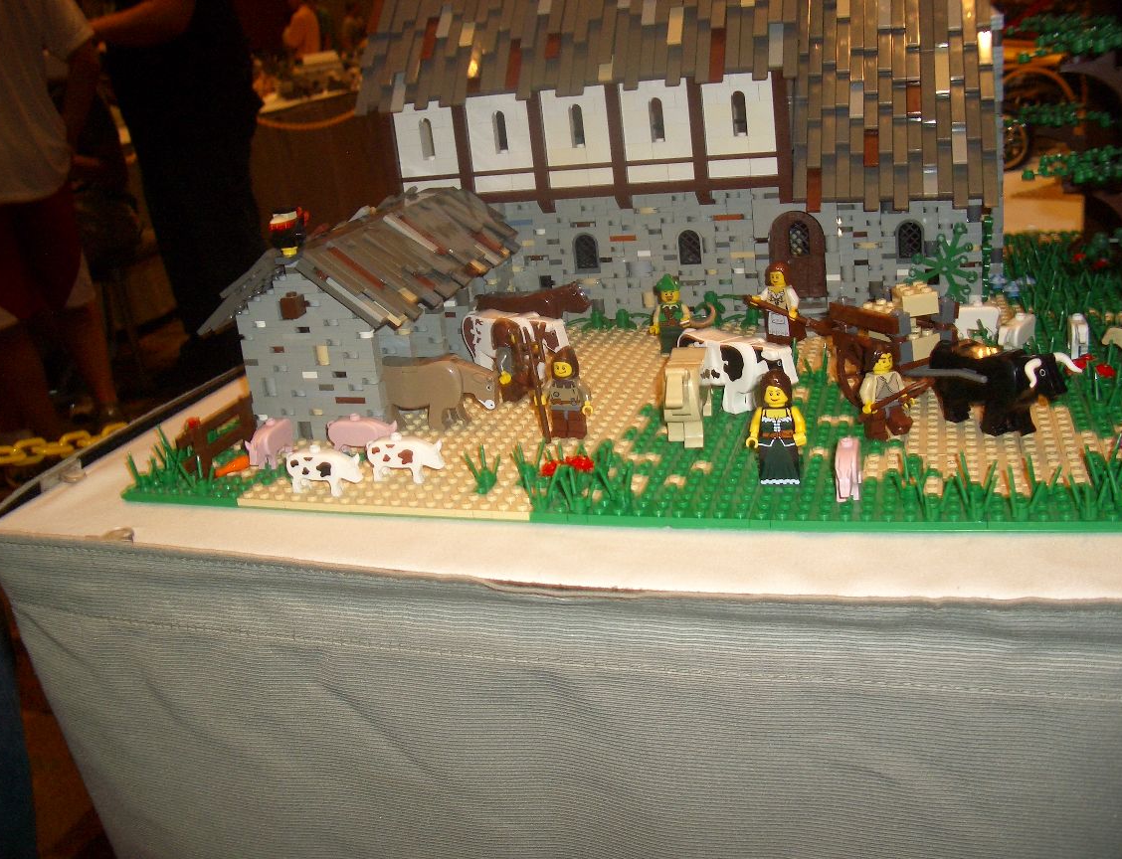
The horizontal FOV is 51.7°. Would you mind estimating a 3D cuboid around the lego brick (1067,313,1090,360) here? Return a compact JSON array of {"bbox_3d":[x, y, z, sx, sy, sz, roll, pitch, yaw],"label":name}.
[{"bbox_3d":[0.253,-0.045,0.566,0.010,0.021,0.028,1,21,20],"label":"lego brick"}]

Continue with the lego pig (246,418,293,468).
[{"bbox_3d":[-0.135,0.006,0.538,0.010,0.021,0.033,-3,20,11],"label":"lego pig"}]

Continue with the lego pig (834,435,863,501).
[{"bbox_3d":[0.111,0.015,0.446,0.010,0.021,0.033,0,21,18],"label":"lego pig"}]

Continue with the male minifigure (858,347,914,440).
[{"bbox_3d":[0.138,-0.015,0.490,0.023,0.042,0.018,-12,21,-15],"label":"male minifigure"}]

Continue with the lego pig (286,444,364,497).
[{"bbox_3d":[-0.101,0.017,0.498,0.036,0.021,0.011,1,21,18],"label":"lego pig"}]

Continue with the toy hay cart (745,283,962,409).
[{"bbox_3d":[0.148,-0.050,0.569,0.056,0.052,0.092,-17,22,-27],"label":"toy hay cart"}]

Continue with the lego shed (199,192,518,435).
[{"bbox_3d":[-0.105,-0.076,0.653,0.114,0.097,0.184,0,21,18],"label":"lego shed"}]

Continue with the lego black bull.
[{"bbox_3d":[0.186,-0.018,0.497,0.032,0.037,0.070,-17,22,-26],"label":"lego black bull"}]

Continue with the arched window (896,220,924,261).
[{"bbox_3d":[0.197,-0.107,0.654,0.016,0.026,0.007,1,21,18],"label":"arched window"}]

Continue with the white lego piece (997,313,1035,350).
[{"bbox_3d":[0.229,-0.047,0.578,0.024,0.021,0.009,-23,26,-38],"label":"white lego piece"}]

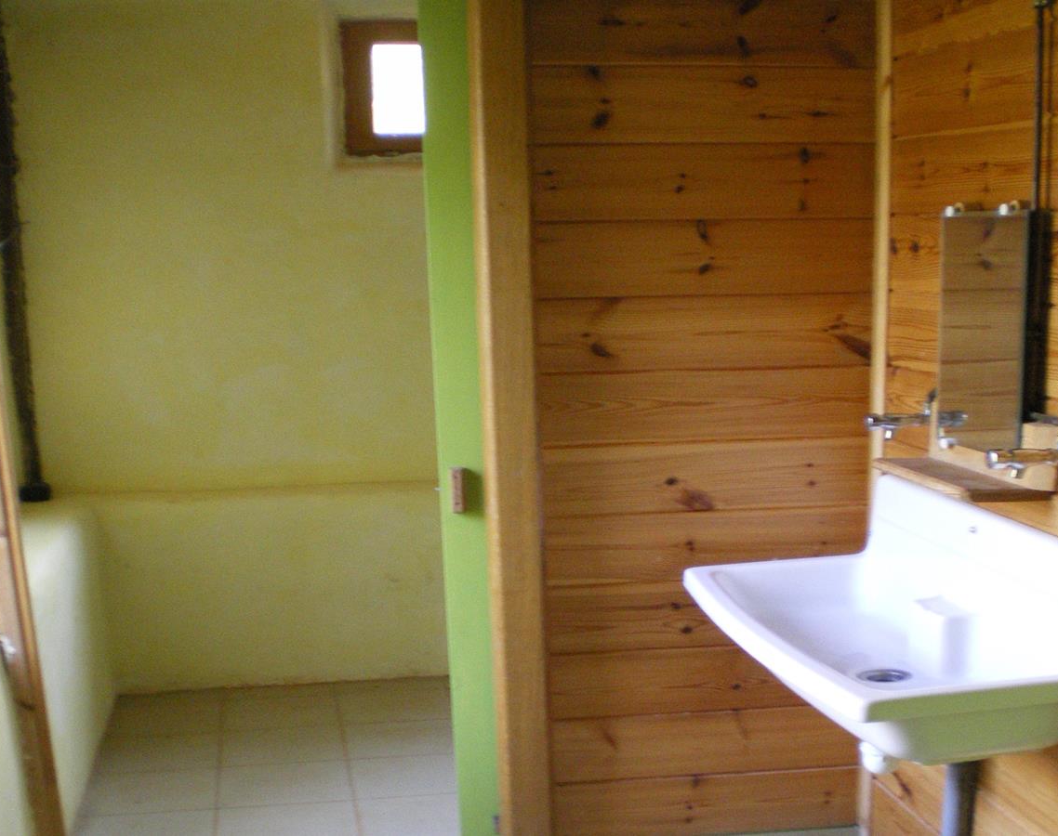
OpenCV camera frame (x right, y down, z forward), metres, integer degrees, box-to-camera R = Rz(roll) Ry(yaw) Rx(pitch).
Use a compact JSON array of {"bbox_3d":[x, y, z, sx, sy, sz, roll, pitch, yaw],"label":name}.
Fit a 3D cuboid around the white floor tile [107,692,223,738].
[{"bbox_3d":[-1.054,0.869,3.582,0.310,0.010,0.290,-3,10,-8],"label":"white floor tile"}]

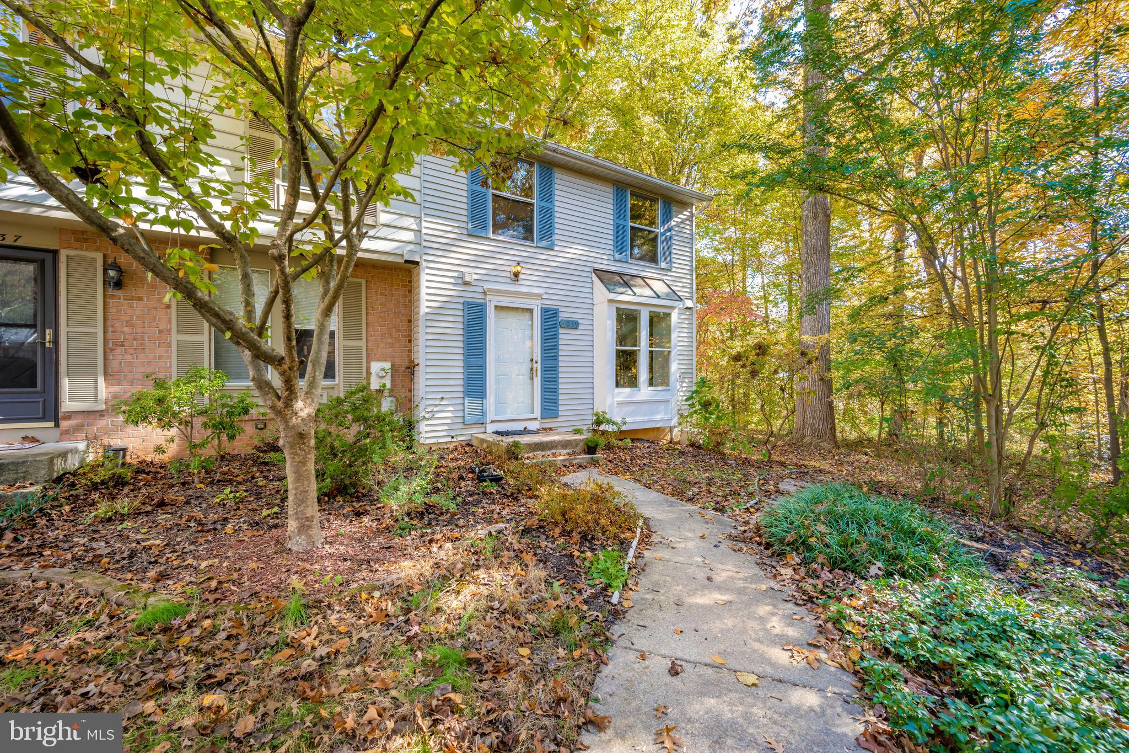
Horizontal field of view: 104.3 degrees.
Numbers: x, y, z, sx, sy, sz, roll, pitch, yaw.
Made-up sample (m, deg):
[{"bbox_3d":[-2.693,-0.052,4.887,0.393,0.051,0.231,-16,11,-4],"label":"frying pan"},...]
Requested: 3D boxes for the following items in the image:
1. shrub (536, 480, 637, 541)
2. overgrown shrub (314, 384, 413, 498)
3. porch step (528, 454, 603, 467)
[{"bbox_3d":[0.185,1.040,3.620,0.800,0.360,0.700,0,0,-31],"label":"shrub"},{"bbox_3d":[-2.180,0.600,4.650,1.150,1.060,1.050,0,0,-31],"label":"overgrown shrub"},{"bbox_3d":[-0.060,1.207,6.230,1.220,0.130,0.420,0,0,-31],"label":"porch step"}]

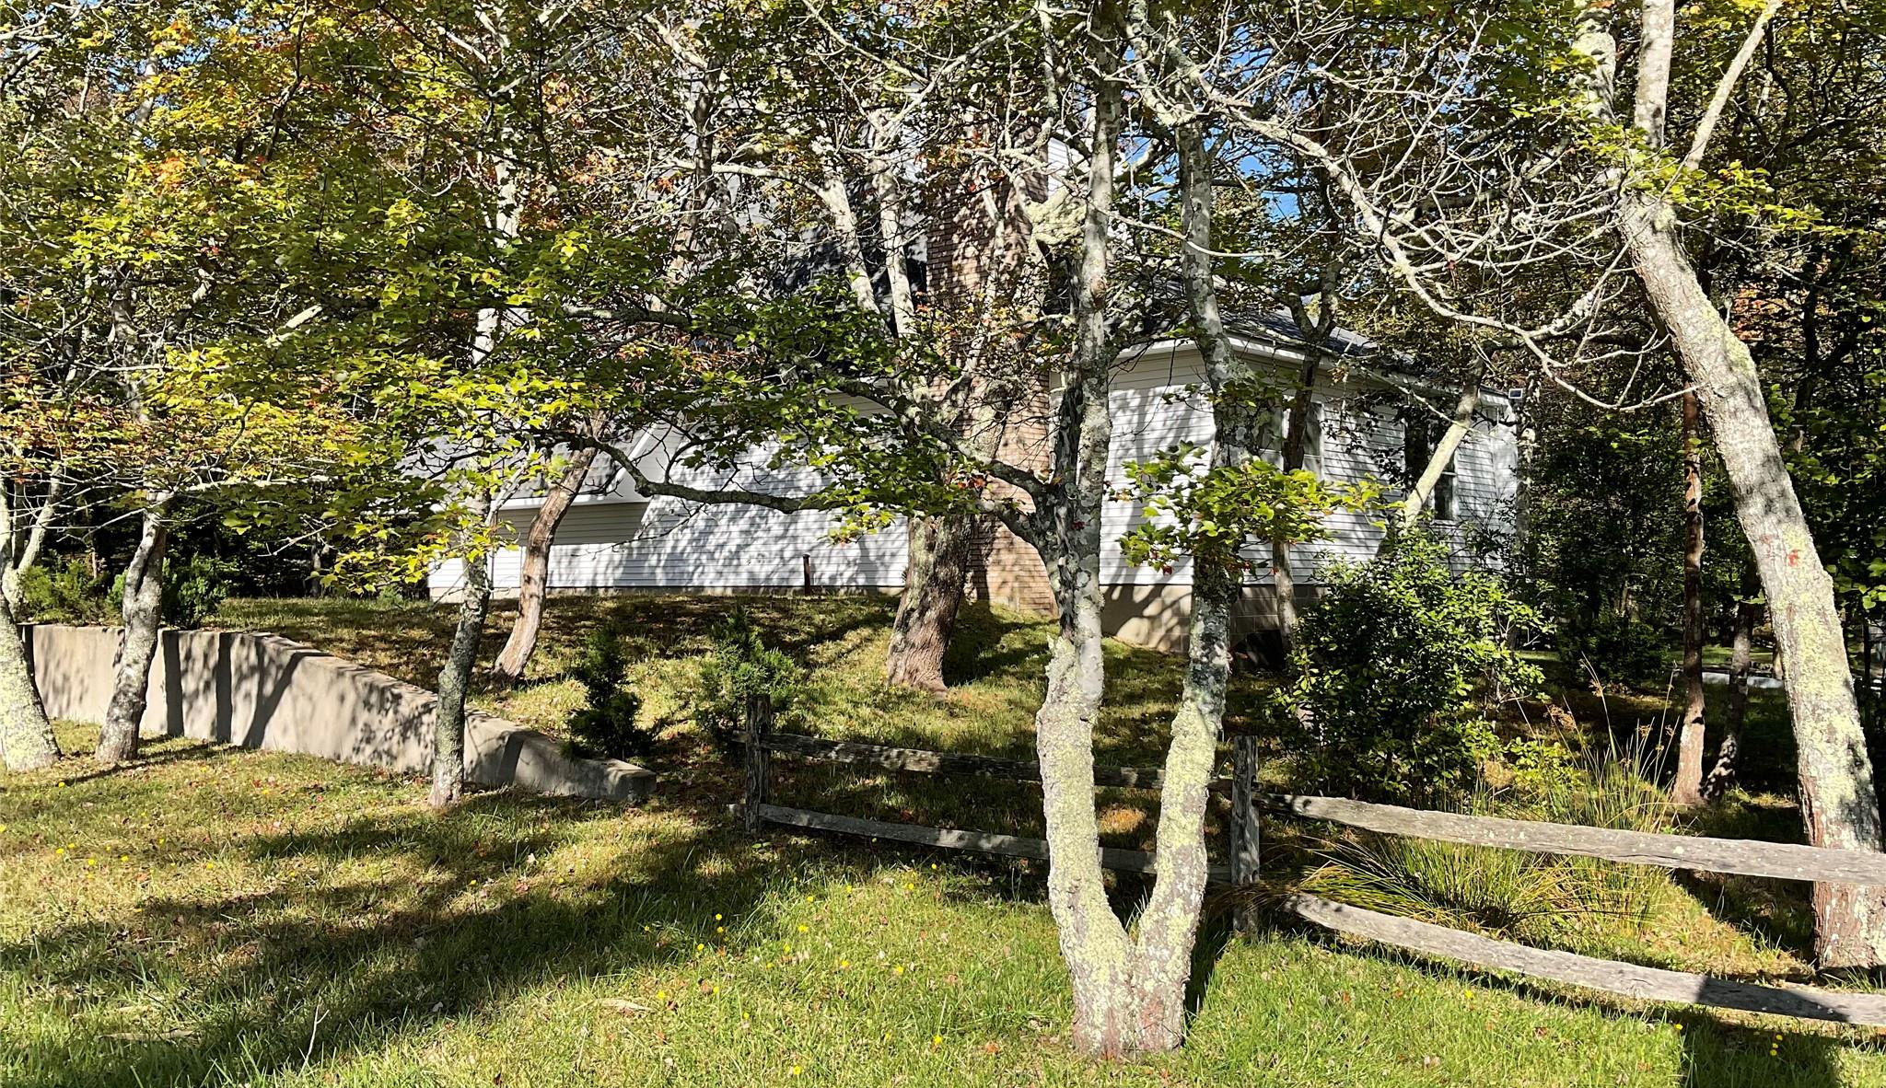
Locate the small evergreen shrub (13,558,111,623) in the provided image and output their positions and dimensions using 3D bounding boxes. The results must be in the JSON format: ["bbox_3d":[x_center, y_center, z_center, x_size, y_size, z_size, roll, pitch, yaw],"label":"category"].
[{"bbox_3d":[-10.772,0.567,19.300,1.171,0.781,1.100,0,-2,0],"label":"small evergreen shrub"}]

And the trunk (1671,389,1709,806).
[{"bbox_3d":[5.111,0.368,10.800,0.260,2.845,0.240,0,-2,0],"label":"trunk"}]

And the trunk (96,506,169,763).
[{"bbox_3d":[-6.931,0.774,13.500,0.629,2.191,0.420,0,-1,0],"label":"trunk"}]

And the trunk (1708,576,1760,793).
[{"bbox_3d":[5.759,1.030,11.500,0.375,1.598,0.260,0,-1,0],"label":"trunk"}]

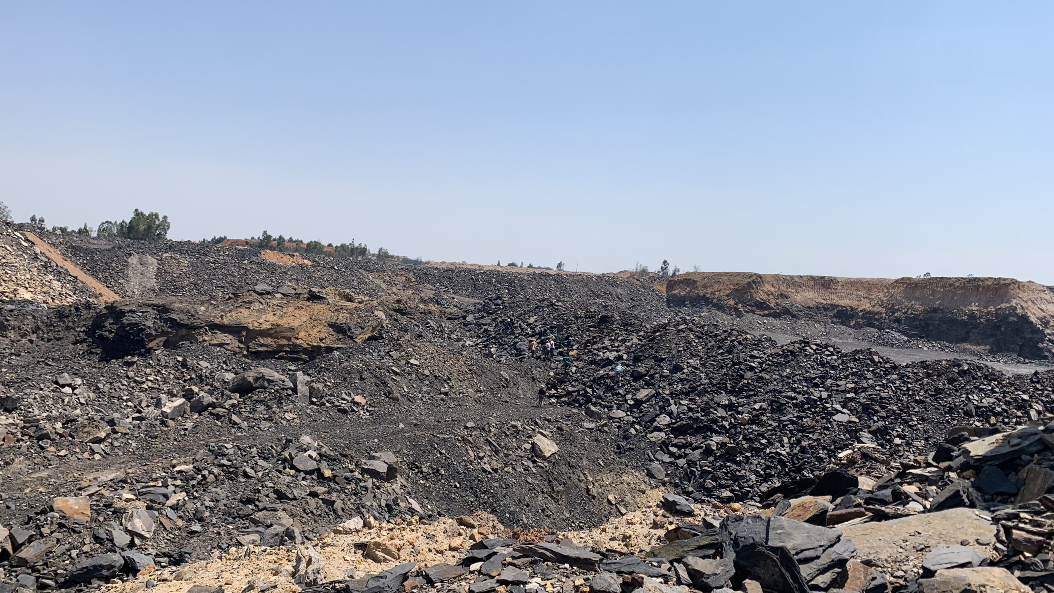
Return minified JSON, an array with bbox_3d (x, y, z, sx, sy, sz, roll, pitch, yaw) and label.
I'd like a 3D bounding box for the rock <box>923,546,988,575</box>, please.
[{"bbox_3d":[3.458,2.127,6.400,0.470,0.130,0.300,0,2,19],"label":"rock"}]

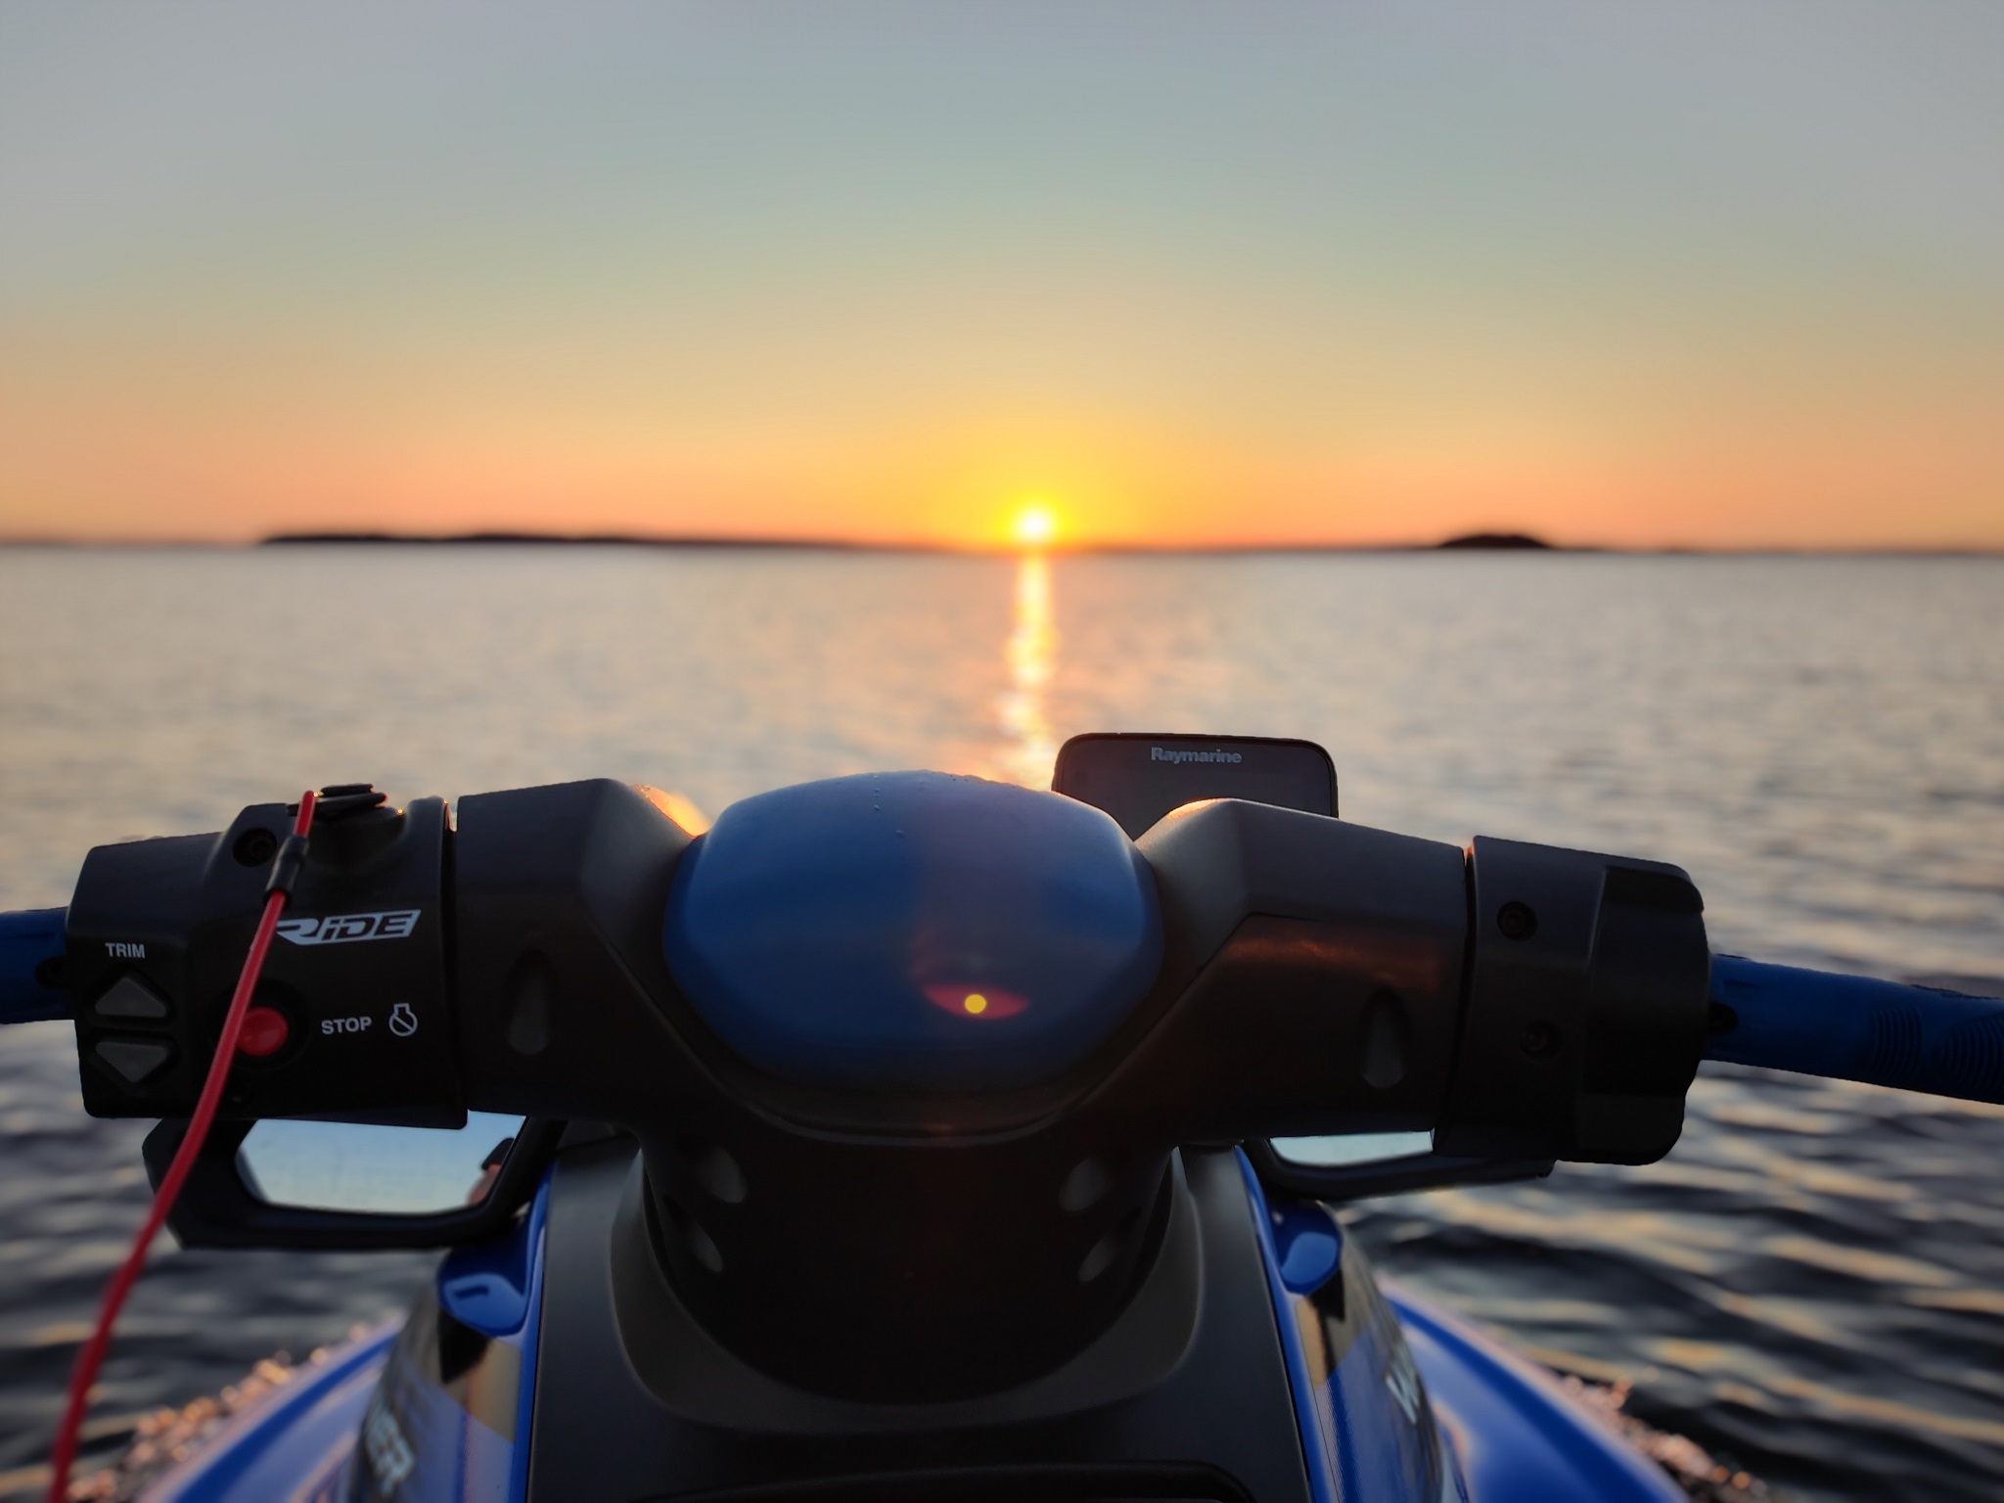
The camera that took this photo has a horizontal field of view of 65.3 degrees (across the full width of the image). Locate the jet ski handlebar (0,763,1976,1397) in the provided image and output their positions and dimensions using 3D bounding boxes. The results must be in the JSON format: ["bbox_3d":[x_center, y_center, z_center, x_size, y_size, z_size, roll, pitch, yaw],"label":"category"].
[{"bbox_3d":[-0.026,0.110,0.535,0.770,0.220,0.230,1,7,-3],"label":"jet ski handlebar"}]

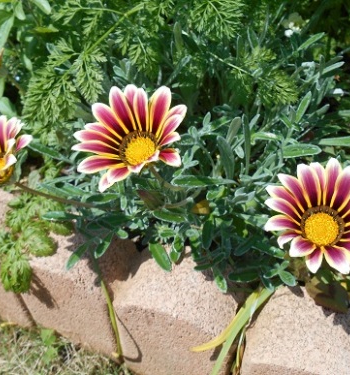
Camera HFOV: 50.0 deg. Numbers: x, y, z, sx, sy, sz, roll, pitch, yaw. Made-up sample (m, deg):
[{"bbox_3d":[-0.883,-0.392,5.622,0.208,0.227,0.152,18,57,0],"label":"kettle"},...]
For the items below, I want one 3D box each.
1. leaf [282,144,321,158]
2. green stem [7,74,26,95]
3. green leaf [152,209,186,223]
[{"bbox_3d":[0.128,-0.036,0.378,0.038,0.007,0.015,-2,45,8],"label":"leaf"},{"bbox_3d":[-0.202,-0.131,0.477,0.006,0.029,0.006,-40,10,0],"label":"green stem"},{"bbox_3d":[-0.006,0.026,0.348,0.033,0.006,0.009,16,51,13],"label":"green leaf"}]

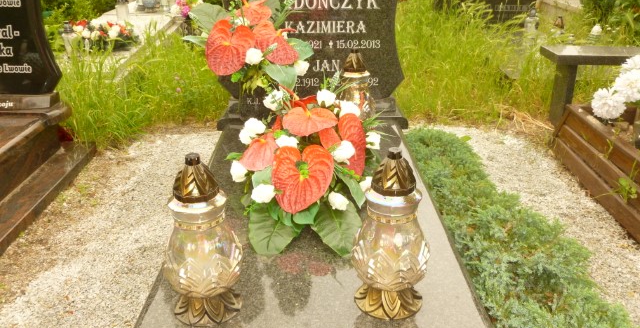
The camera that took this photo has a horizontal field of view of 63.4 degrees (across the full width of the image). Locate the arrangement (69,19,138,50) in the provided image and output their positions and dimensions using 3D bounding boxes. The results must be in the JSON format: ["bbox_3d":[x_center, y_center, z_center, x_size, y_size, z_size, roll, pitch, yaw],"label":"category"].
[{"bbox_3d":[-1.652,-0.988,3.950,0.520,0.190,0.320,-1,23,0],"label":"arrangement"}]

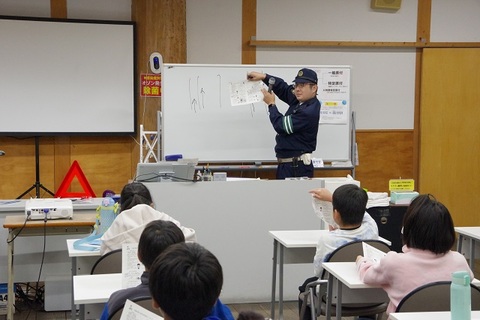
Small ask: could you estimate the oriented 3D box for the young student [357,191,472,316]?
[{"bbox_3d":[0.768,0.732,3.460,0.470,1.150,0.620,-1,5,-13],"label":"young student"}]

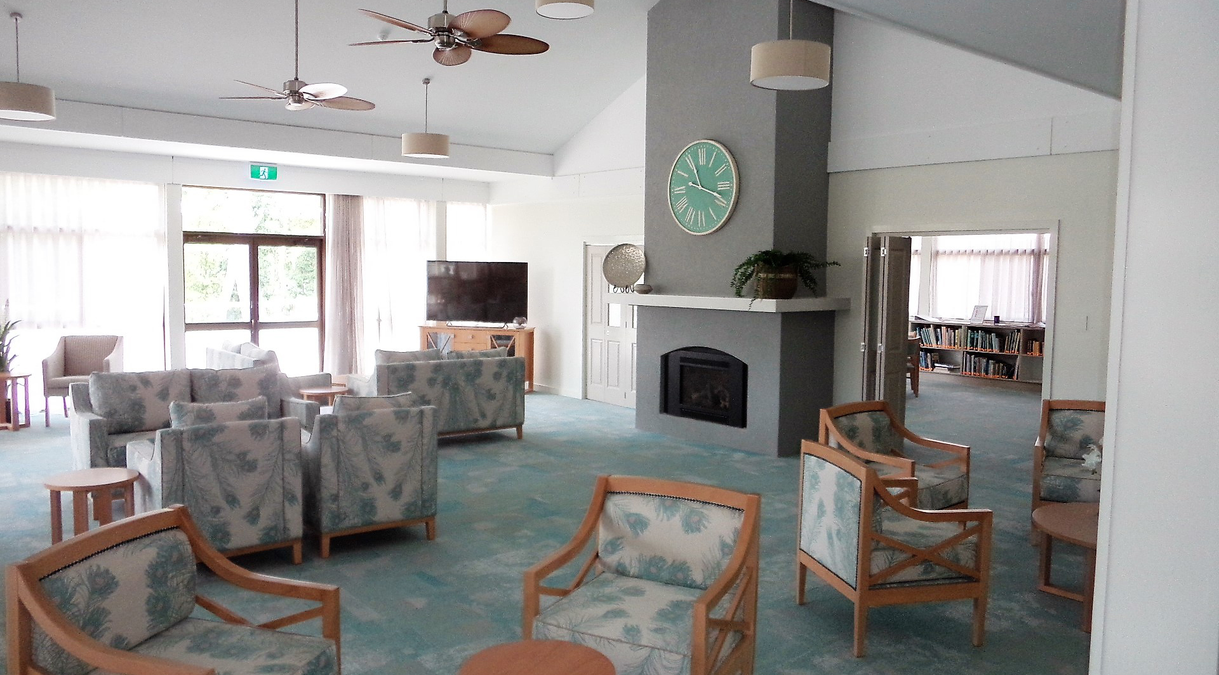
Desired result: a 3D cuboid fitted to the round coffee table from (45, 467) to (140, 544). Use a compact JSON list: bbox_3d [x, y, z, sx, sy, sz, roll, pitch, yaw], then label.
[{"bbox_3d":[-2.749,1.017,4.887,0.450,0.550,0.450,1,4,0],"label":"round coffee table"}]

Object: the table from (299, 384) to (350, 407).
[{"bbox_3d":[-2.592,0.755,8.353,0.450,0.550,0.450,1,4,0],"label":"table"}]

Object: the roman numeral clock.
[{"bbox_3d":[0.921,-1.476,8.994,0.060,0.921,0.914,-4,6,-42],"label":"roman numeral clock"}]

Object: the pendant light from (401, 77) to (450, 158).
[{"bbox_3d":[-1.919,-2.331,9.645,0.501,0.771,0.501,1,5,0],"label":"pendant light"}]

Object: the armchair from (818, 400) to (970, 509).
[{"bbox_3d":[1.788,0.895,5.763,0.701,0.868,0.653,-3,6,-40],"label":"armchair"}]

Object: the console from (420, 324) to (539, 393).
[{"bbox_3d":[-1.812,0.303,12.612,1.522,0.873,0.477,2,5,19],"label":"console"}]

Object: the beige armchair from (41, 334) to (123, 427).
[{"bbox_3d":[-5.538,0.456,9.678,0.640,0.860,0.660,0,5,-15],"label":"beige armchair"}]

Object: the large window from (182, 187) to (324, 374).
[{"bbox_3d":[-4.264,-0.477,11.168,1.721,2.603,0.106,-4,6,-42],"label":"large window"}]

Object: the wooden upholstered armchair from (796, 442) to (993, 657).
[{"bbox_3d":[1.338,0.968,4.399,0.660,0.835,0.665,0,4,-13],"label":"wooden upholstered armchair"}]

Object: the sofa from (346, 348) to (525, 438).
[{"bbox_3d":[-1.693,0.598,9.000,1.518,0.865,0.802,-3,6,-35],"label":"sofa"}]

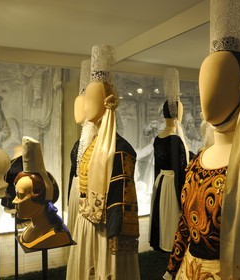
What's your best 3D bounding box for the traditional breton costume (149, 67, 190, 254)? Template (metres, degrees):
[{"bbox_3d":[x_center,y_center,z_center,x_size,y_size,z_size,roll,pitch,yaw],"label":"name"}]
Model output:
[{"bbox_3d":[0.505,0.209,3.450,0.430,1.850,0.400,2,3,41],"label":"traditional breton costume"}]

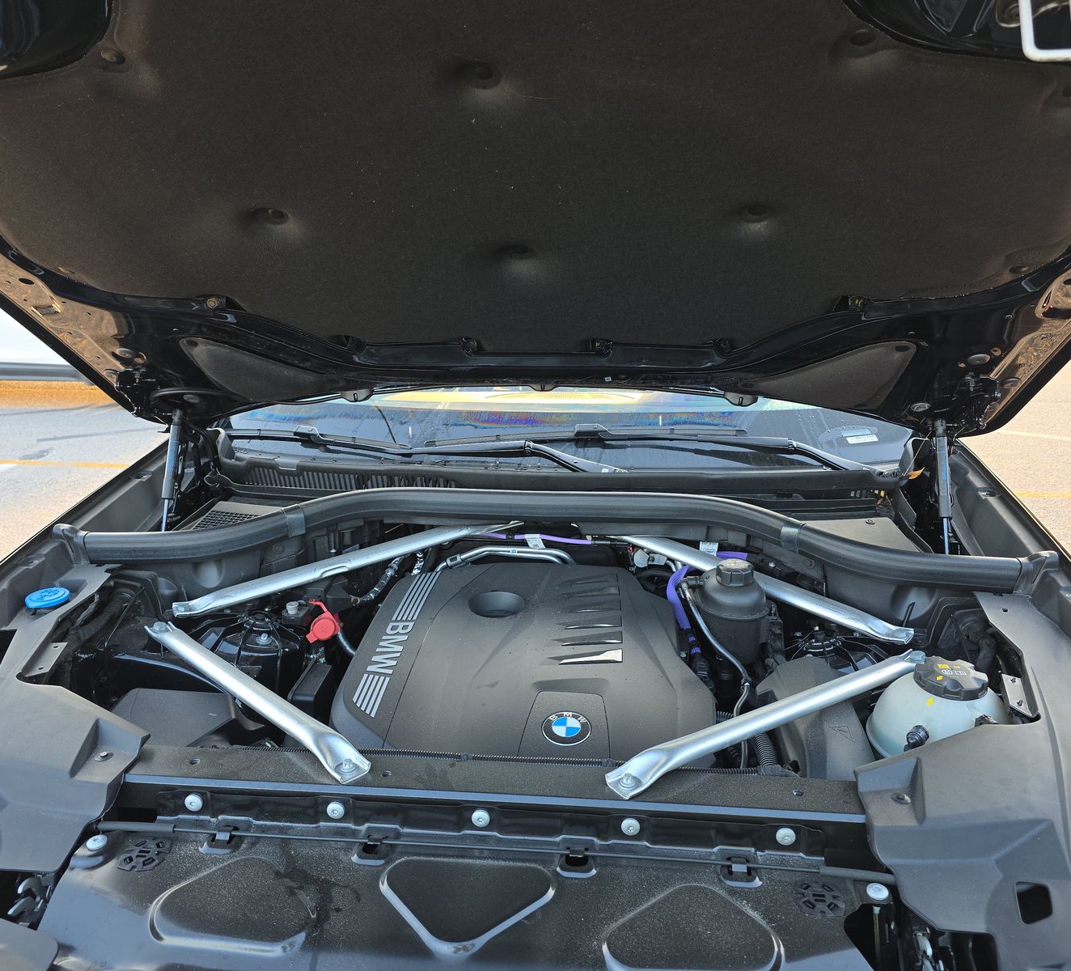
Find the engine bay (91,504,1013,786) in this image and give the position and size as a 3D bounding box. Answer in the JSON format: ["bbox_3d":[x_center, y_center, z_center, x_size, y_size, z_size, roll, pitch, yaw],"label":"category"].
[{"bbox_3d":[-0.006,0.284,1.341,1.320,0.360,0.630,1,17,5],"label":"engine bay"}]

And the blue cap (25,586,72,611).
[{"bbox_3d":[-0.738,0.172,1.300,0.058,0.017,0.058,0,17,0],"label":"blue cap"}]

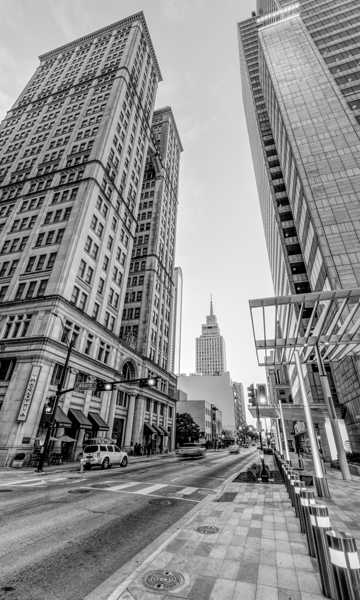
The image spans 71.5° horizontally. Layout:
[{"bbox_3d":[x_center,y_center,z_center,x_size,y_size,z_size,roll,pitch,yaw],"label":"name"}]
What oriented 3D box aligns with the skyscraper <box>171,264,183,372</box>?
[{"bbox_3d":[-22.860,54.813,335.458,44.000,240.000,44.000,-7,-30,16],"label":"skyscraper"}]

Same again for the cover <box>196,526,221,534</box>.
[{"bbox_3d":[0.681,5.499,5.969,0.530,0.030,0.530,1,-29,1],"label":"cover"}]

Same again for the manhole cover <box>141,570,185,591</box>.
[{"bbox_3d":[-0.245,4.285,3.824,0.640,0.030,0.640,1,-29,1],"label":"manhole cover"}]

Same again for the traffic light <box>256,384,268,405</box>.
[{"bbox_3d":[5.212,5.976,15.780,0.600,1.260,0.350,-7,-30,16],"label":"traffic light"}]

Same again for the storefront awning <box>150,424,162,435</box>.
[{"bbox_3d":[-3.855,23.288,44.728,1.850,1.820,1.900,-7,-30,16],"label":"storefront awning"}]

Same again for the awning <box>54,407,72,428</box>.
[{"bbox_3d":[-11.291,10.925,23.459,1.900,1.850,1.950,-7,-30,16],"label":"awning"}]

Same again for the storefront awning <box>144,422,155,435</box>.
[{"bbox_3d":[-4.764,21.832,42.106,1.550,1.650,2.000,-7,-30,16],"label":"storefront awning"}]

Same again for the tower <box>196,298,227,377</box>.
[{"bbox_3d":[36.711,63.211,271.898,31.000,165.000,26.000,-7,-30,16],"label":"tower"}]

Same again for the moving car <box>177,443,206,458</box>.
[{"bbox_3d":[1.997,21.542,35.682,1.850,1.600,4.600,-7,-30,16],"label":"moving car"}]

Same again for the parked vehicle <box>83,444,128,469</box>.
[{"bbox_3d":[-6.747,14.522,23.266,1.880,1.820,4.750,-11,-32,23],"label":"parked vehicle"}]

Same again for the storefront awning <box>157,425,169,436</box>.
[{"bbox_3d":[-2.973,24.829,47.231,1.550,1.600,2.000,-7,-30,16],"label":"storefront awning"}]

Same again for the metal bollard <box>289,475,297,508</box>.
[{"bbox_3d":[4.188,6.970,9.260,0.265,1.030,0.265,-7,-30,16],"label":"metal bollard"}]

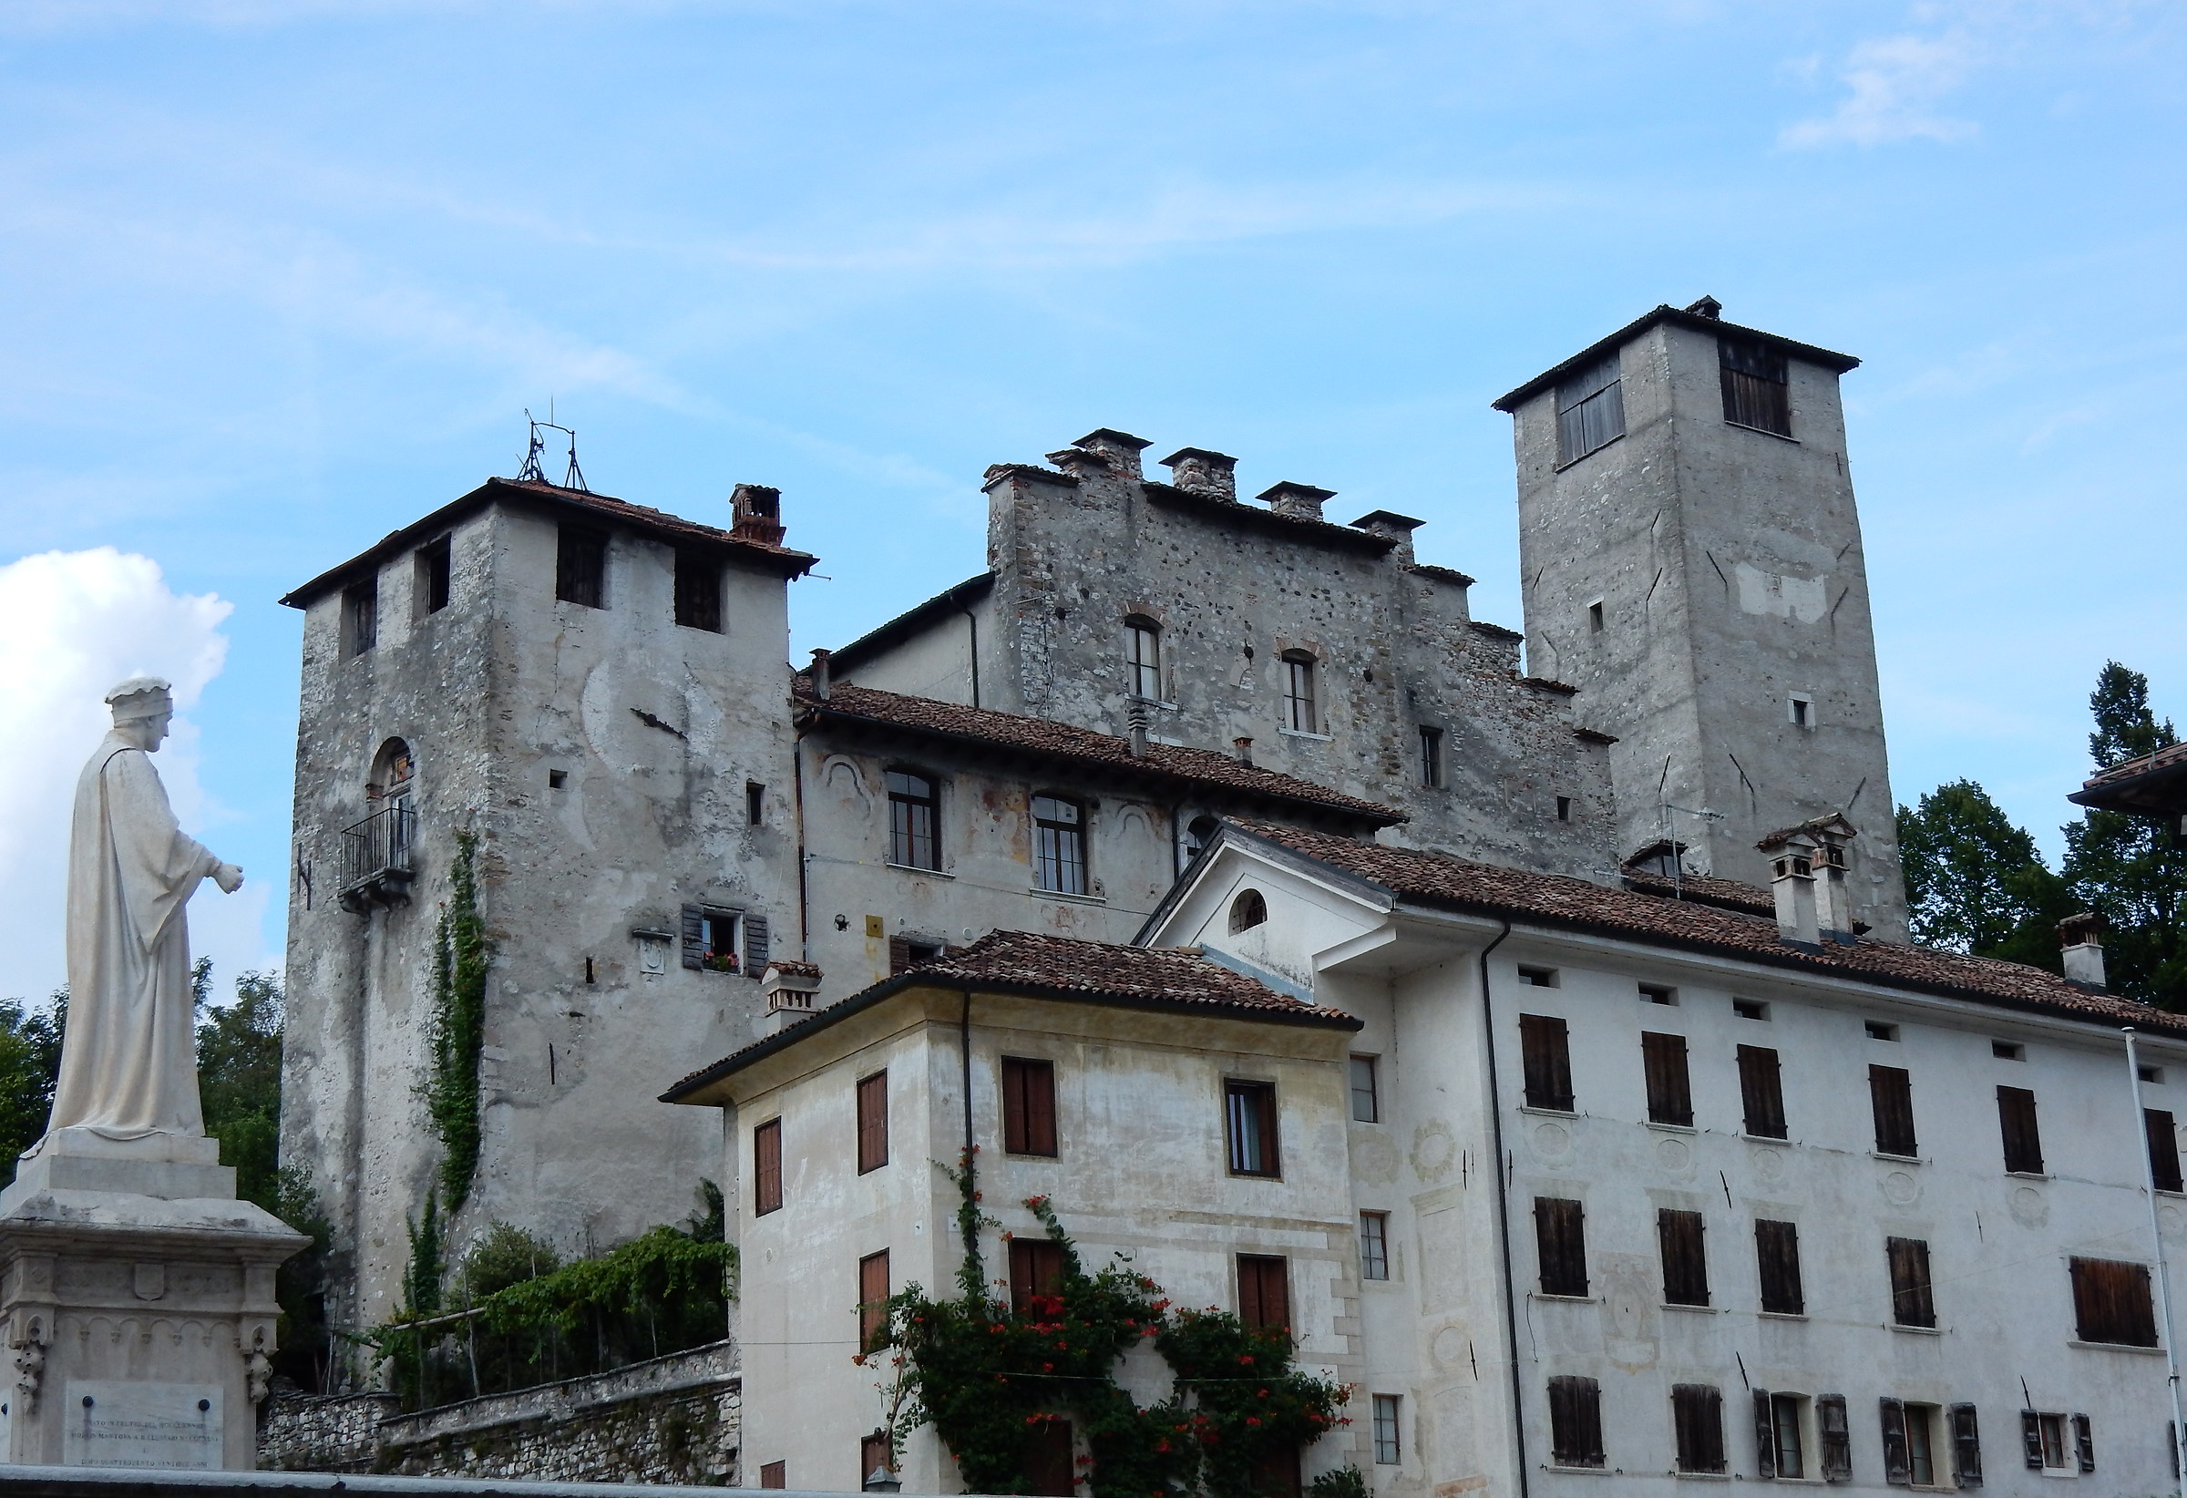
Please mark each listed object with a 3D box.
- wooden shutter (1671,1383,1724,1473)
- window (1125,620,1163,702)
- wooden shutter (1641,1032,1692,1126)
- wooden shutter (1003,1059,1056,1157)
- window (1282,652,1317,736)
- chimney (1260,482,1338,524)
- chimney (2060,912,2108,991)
[{"bbox_3d":[9.164,10.276,57.249,1.044,1.323,0.060,11,-21,-38],"label":"wooden shutter"},{"bbox_3d":[1.106,-1.969,85.138,0.980,1.860,0.200,11,-22,-35],"label":"window"},{"bbox_3d":[8.911,5.126,58.777,1.003,1.421,0.060,11,-21,-38],"label":"wooden shutter"},{"bbox_3d":[-1.034,5.828,61.546,0.957,1.624,0.080,9,-21,-31],"label":"wooden shutter"},{"bbox_3d":[5.119,-1.327,93.094,1.186,1.956,0.200,11,-21,-38],"label":"window"},{"bbox_3d":[5.418,-6.213,100.185,1.878,1.050,1.129,11,-21,-36],"label":"chimney"},{"bbox_3d":[20.290,4.306,77.806,0.540,1.500,0.680,11,-22,-35],"label":"chimney"}]

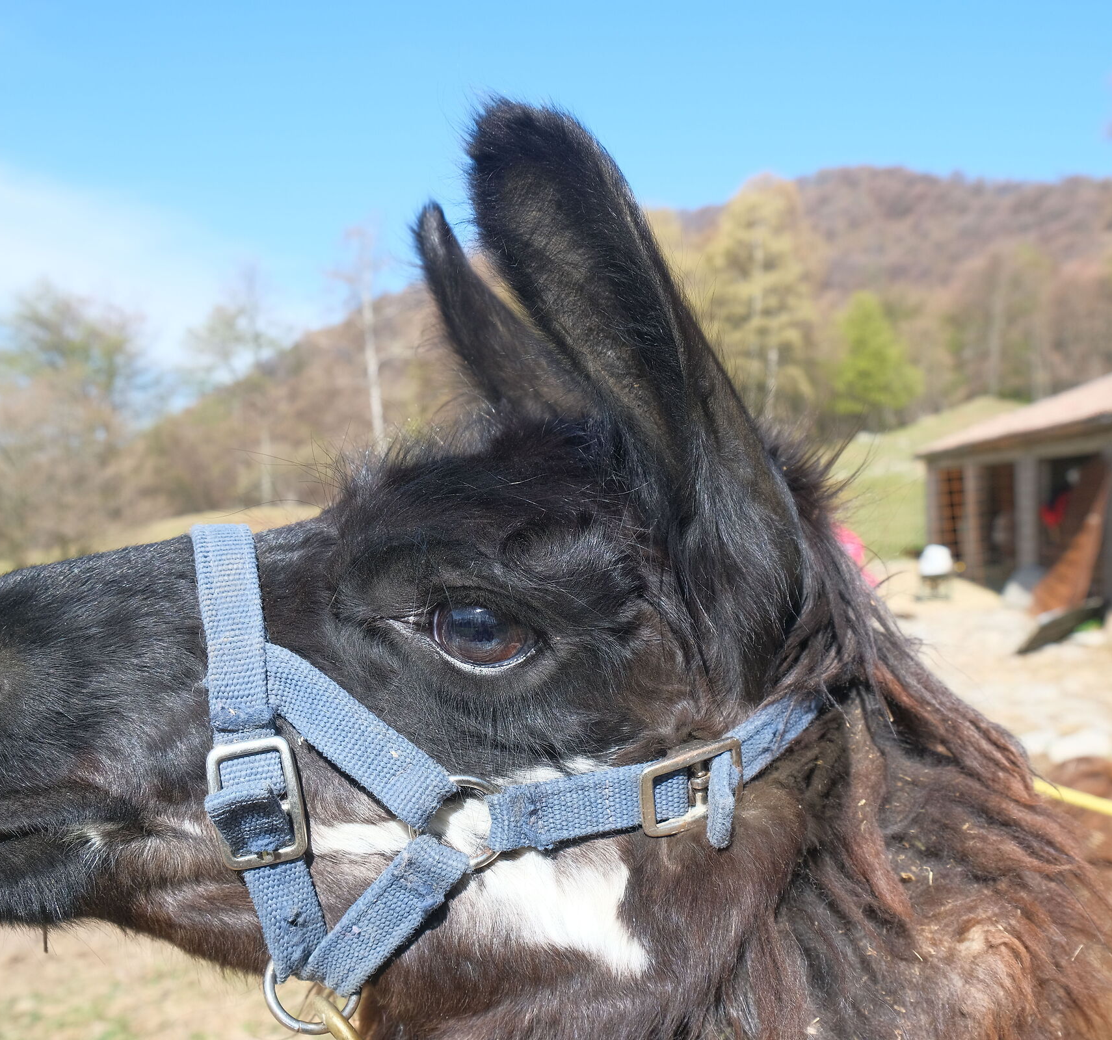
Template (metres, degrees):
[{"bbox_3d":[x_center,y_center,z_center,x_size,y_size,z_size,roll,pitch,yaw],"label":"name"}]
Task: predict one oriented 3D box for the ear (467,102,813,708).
[{"bbox_3d":[0.033,-0.048,0.430,0.064,0.220,0.055,-23,0,27],"label":"ear"}]

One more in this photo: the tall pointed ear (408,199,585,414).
[{"bbox_3d":[-0.010,-0.057,0.540,0.050,0.200,0.058,-26,0,34],"label":"tall pointed ear"}]

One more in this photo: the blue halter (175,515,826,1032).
[{"bbox_3d":[-0.013,0.094,0.470,0.240,0.188,0.140,0,1,-10],"label":"blue halter"}]

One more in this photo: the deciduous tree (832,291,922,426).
[{"bbox_3d":[17.843,-9.010,65.000,5.000,7.500,5.000,0,1,0],"label":"deciduous tree"}]

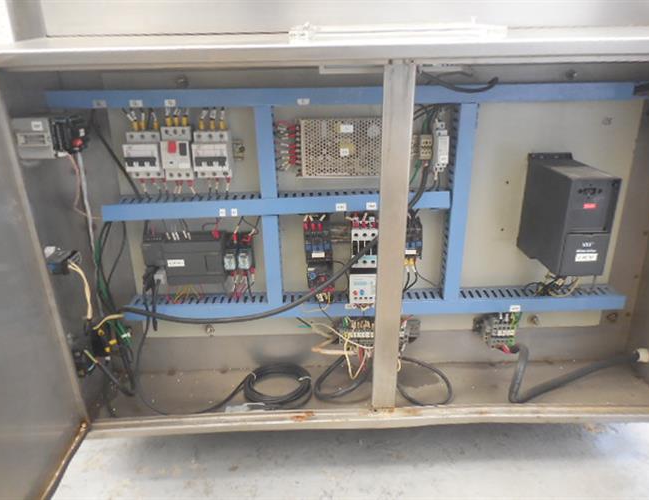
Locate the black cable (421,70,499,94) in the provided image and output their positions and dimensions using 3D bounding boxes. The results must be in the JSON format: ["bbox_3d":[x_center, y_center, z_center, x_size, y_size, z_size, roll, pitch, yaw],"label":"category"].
[{"bbox_3d":[0.181,-0.222,0.640,0.114,0.027,0.030,-1,20,-2],"label":"black cable"}]

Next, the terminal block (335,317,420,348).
[{"bbox_3d":[0.100,0.140,0.873,0.155,0.055,0.048,-1,20,-2],"label":"terminal block"}]

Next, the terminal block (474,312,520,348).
[{"bbox_3d":[0.316,0.138,0.881,0.068,0.061,0.050,-1,20,-2],"label":"terminal block"}]

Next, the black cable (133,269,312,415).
[{"bbox_3d":[-0.179,0.136,0.844,0.307,0.268,0.120,-1,20,-2],"label":"black cable"}]

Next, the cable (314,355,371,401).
[{"bbox_3d":[0.037,0.231,0.872,0.111,0.057,0.050,-1,20,-2],"label":"cable"}]

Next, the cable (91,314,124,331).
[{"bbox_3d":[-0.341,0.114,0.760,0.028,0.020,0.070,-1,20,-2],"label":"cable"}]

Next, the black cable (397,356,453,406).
[{"bbox_3d":[0.174,0.237,0.874,0.120,0.063,0.060,-1,20,-2],"label":"black cable"}]

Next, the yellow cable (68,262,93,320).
[{"bbox_3d":[-0.346,0.060,0.691,0.020,0.095,0.025,-1,20,-2],"label":"yellow cable"}]

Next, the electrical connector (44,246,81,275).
[{"bbox_3d":[-0.358,0.011,0.662,0.036,0.030,0.032,-1,20,-2],"label":"electrical connector"}]

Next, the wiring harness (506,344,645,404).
[{"bbox_3d":[0.477,0.218,0.893,0.294,0.082,0.085,-1,20,-2],"label":"wiring harness"}]

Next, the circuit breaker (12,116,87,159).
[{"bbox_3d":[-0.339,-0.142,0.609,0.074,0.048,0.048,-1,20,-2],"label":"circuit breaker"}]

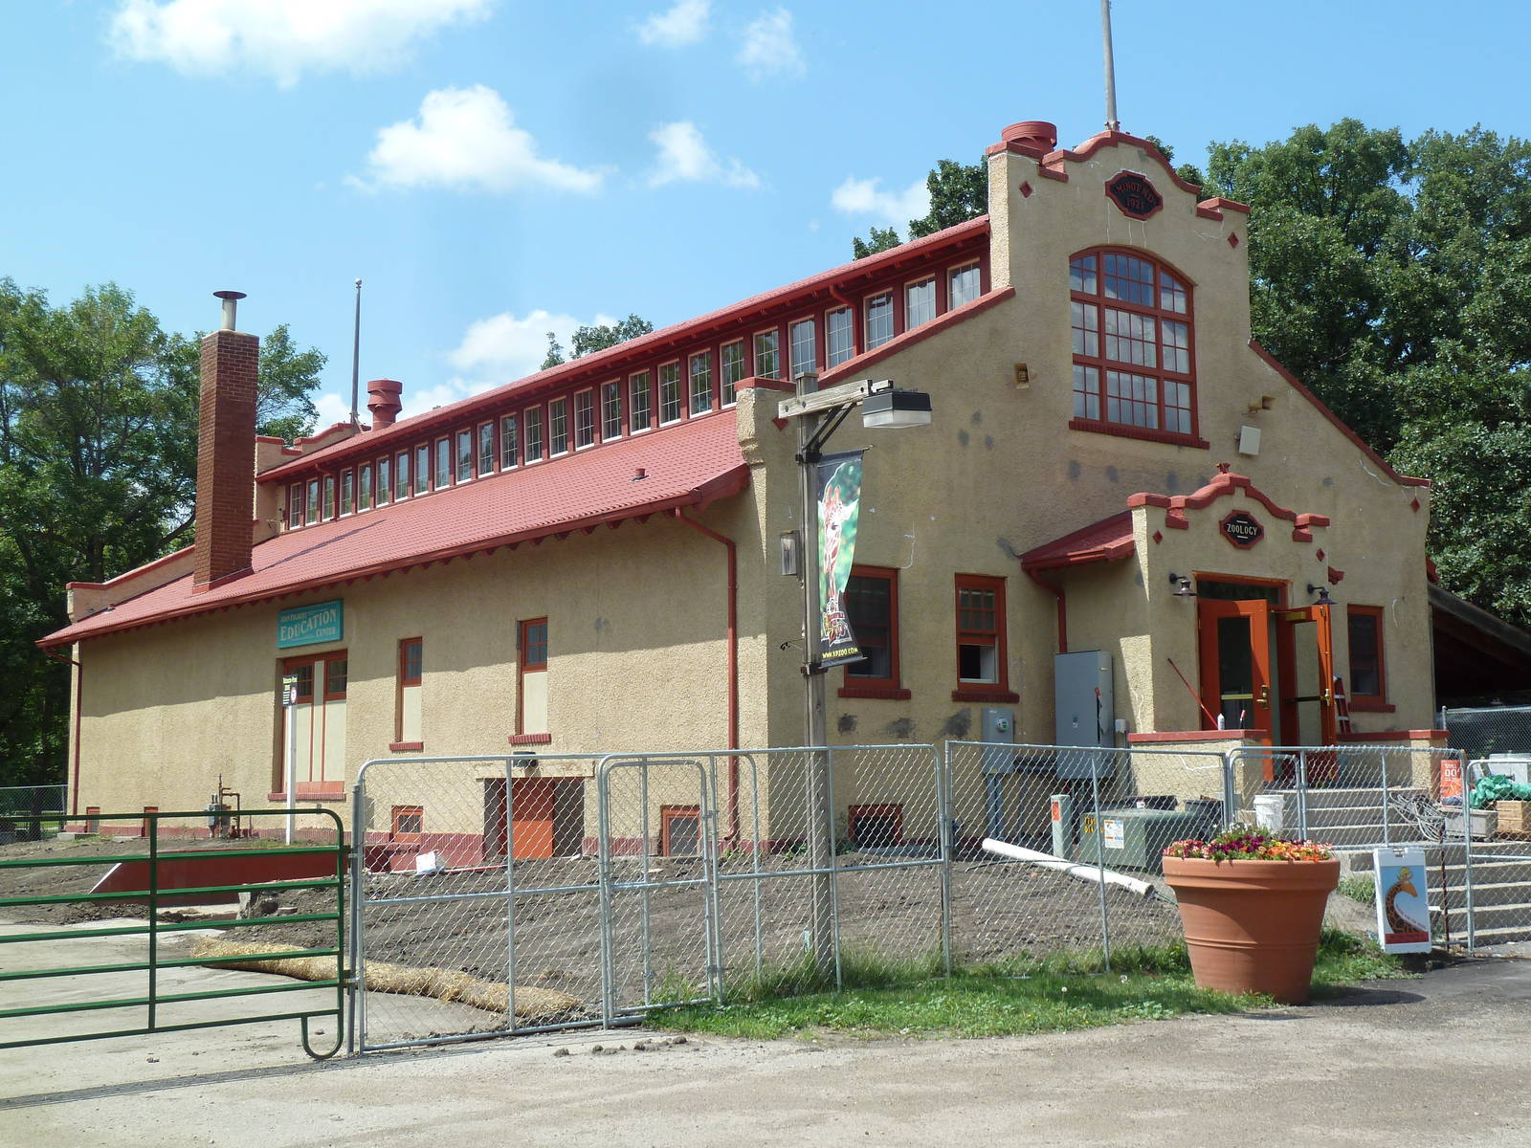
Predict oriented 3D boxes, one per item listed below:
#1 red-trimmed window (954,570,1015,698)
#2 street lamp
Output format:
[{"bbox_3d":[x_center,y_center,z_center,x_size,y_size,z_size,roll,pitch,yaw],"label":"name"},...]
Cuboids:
[{"bbox_3d":[2.404,0.715,21.584,0.955,1.411,0.160,4,-8,-36],"label":"red-trimmed window"},{"bbox_3d":[0.659,0.708,14.864,0.390,4.770,1.520,4,-8,-36],"label":"street lamp"}]

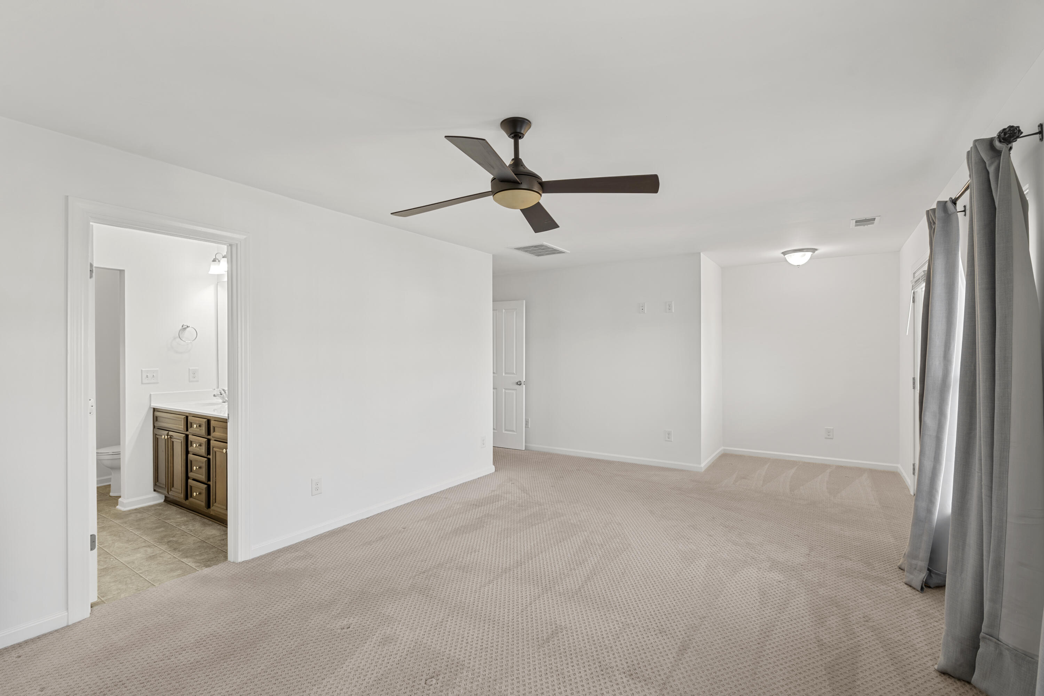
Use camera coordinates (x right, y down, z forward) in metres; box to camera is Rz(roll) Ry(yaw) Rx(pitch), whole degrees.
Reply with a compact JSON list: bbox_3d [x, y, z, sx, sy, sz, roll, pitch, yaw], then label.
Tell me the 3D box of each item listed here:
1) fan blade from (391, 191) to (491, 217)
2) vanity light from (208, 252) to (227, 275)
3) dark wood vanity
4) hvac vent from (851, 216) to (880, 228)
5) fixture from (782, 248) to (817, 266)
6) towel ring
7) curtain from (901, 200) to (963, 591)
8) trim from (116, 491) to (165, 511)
[{"bbox_3d":[-0.392,-0.703,2.282,0.510,0.015,0.140,-7,9,16],"label":"fan blade"},{"bbox_3d":[-2.818,-0.801,4.378,0.380,0.220,0.180,-1,0,33],"label":"vanity light"},{"bbox_3d":[-2.455,0.959,3.920,1.720,0.870,0.530,-1,0,33],"label":"dark wood vanity"},{"bbox_3d":[2.914,-1.056,3.946,0.198,0.020,0.310,-1,0,33],"label":"hvac vent"},{"bbox_3d":[3.001,-0.967,5.018,0.335,0.185,0.340,-1,0,33],"label":"fixture"},{"bbox_3d":[-3.154,-0.134,4.372,0.075,0.170,0.145,-1,0,33],"label":"towel ring"},{"bbox_3d":[2.304,0.274,2.614,0.255,2.140,0.420,-1,0,33],"label":"curtain"},{"bbox_3d":[-3.407,1.353,4.154,0.165,0.095,0.310,-1,0,33],"label":"trim"}]

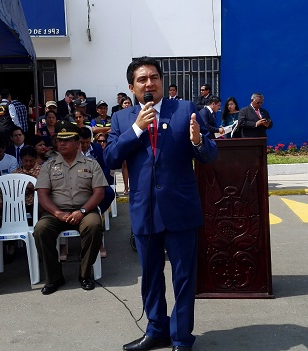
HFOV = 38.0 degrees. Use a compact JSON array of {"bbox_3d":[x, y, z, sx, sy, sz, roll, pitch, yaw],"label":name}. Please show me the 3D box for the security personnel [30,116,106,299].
[{"bbox_3d":[-0.726,0.217,3.881,0.600,1.360,0.780,-3,7,-10],"label":"security personnel"}]

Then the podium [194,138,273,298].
[{"bbox_3d":[0.587,0.313,3.494,0.650,1.200,0.420,-1,7,3],"label":"podium"}]

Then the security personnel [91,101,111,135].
[{"bbox_3d":[-0.851,-0.362,7.306,0.520,1.700,0.360,-2,7,-7],"label":"security personnel"}]

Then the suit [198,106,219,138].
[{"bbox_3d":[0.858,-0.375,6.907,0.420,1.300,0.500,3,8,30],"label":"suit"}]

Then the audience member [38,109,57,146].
[{"bbox_3d":[-1.458,-0.202,6.330,0.430,1.470,0.280,-3,8,-10],"label":"audience member"}]

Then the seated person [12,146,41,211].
[{"bbox_3d":[-1.331,0.244,4.739,0.480,1.130,0.740,-2,7,-9],"label":"seated person"}]

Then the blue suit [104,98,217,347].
[{"bbox_3d":[0.040,0.280,2.665,0.620,1.440,0.400,0,8,10],"label":"blue suit"}]

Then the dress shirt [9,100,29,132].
[{"bbox_3d":[-2.644,-1.153,8.717,0.480,0.720,0.300,-2,7,-9],"label":"dress shirt"}]

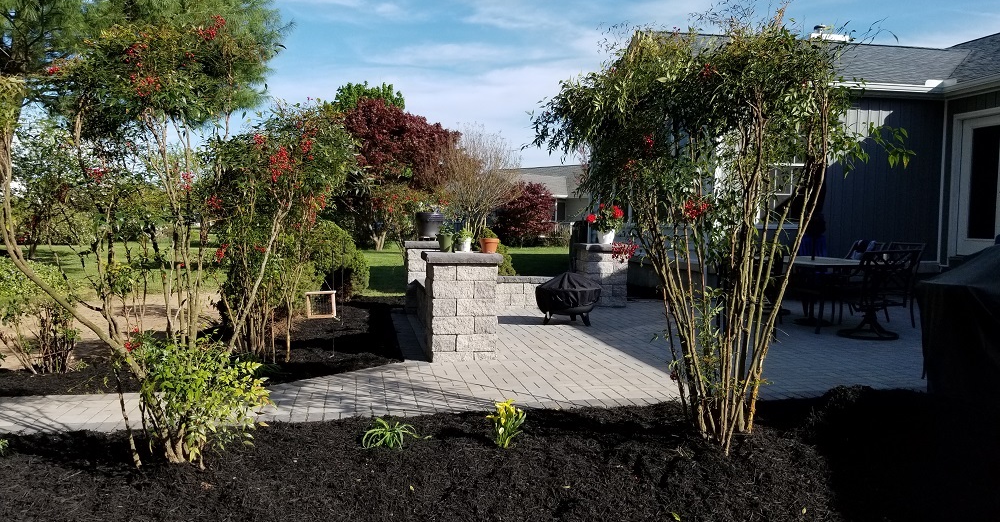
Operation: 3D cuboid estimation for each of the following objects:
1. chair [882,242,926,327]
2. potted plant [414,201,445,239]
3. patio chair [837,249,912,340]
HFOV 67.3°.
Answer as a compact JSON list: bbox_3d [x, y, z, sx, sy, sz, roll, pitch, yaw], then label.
[{"bbox_3d":[4.437,0.258,8.623,0.660,0.940,0.600,1,3,-13],"label":"chair"},{"bbox_3d":[-0.925,-0.546,10.000,0.390,0.500,0.390,1,3,-11],"label":"potted plant"},{"bbox_3d":[3.876,0.333,7.885,0.620,0.895,0.670,1,3,-12],"label":"patio chair"}]

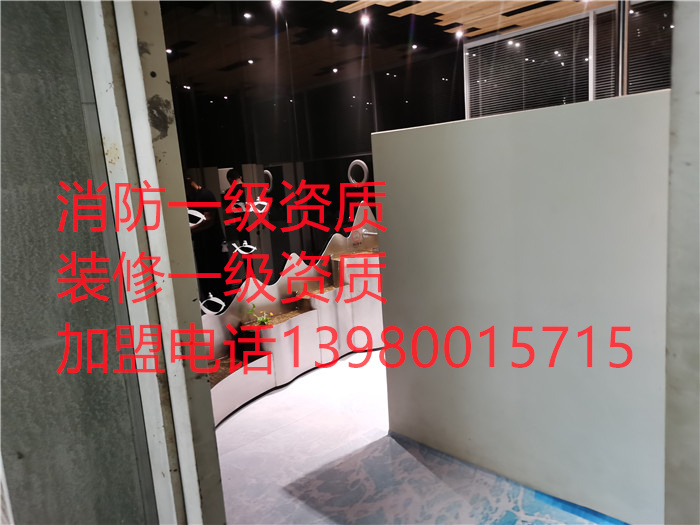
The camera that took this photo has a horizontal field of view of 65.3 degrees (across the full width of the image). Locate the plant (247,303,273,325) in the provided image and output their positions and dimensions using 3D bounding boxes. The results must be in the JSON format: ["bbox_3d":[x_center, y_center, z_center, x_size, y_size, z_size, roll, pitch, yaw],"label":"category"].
[{"bbox_3d":[-0.693,0.390,4.180,0.195,0.165,0.150,-6,9,-10],"label":"plant"}]

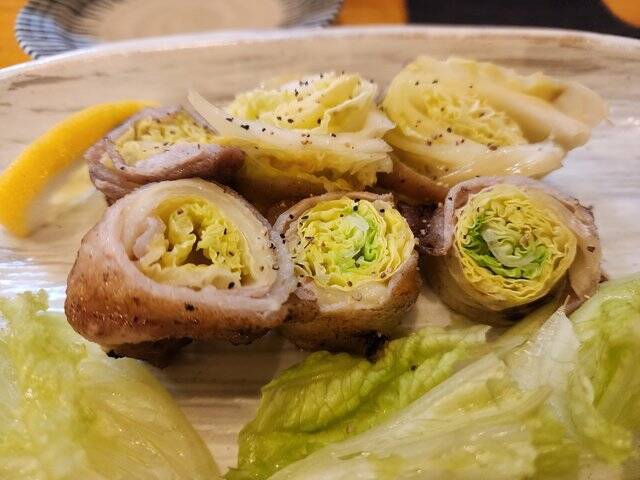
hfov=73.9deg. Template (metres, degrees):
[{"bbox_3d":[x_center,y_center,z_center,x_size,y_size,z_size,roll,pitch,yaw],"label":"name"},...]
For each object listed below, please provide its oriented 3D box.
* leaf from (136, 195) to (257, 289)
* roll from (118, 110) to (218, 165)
[{"bbox_3d":[-0.044,0.001,0.150,0.041,0.025,0.032,-1,51,0],"label":"leaf"},{"bbox_3d":[-0.065,-0.043,0.182,0.043,0.018,0.029,-9,51,-6],"label":"roll"}]

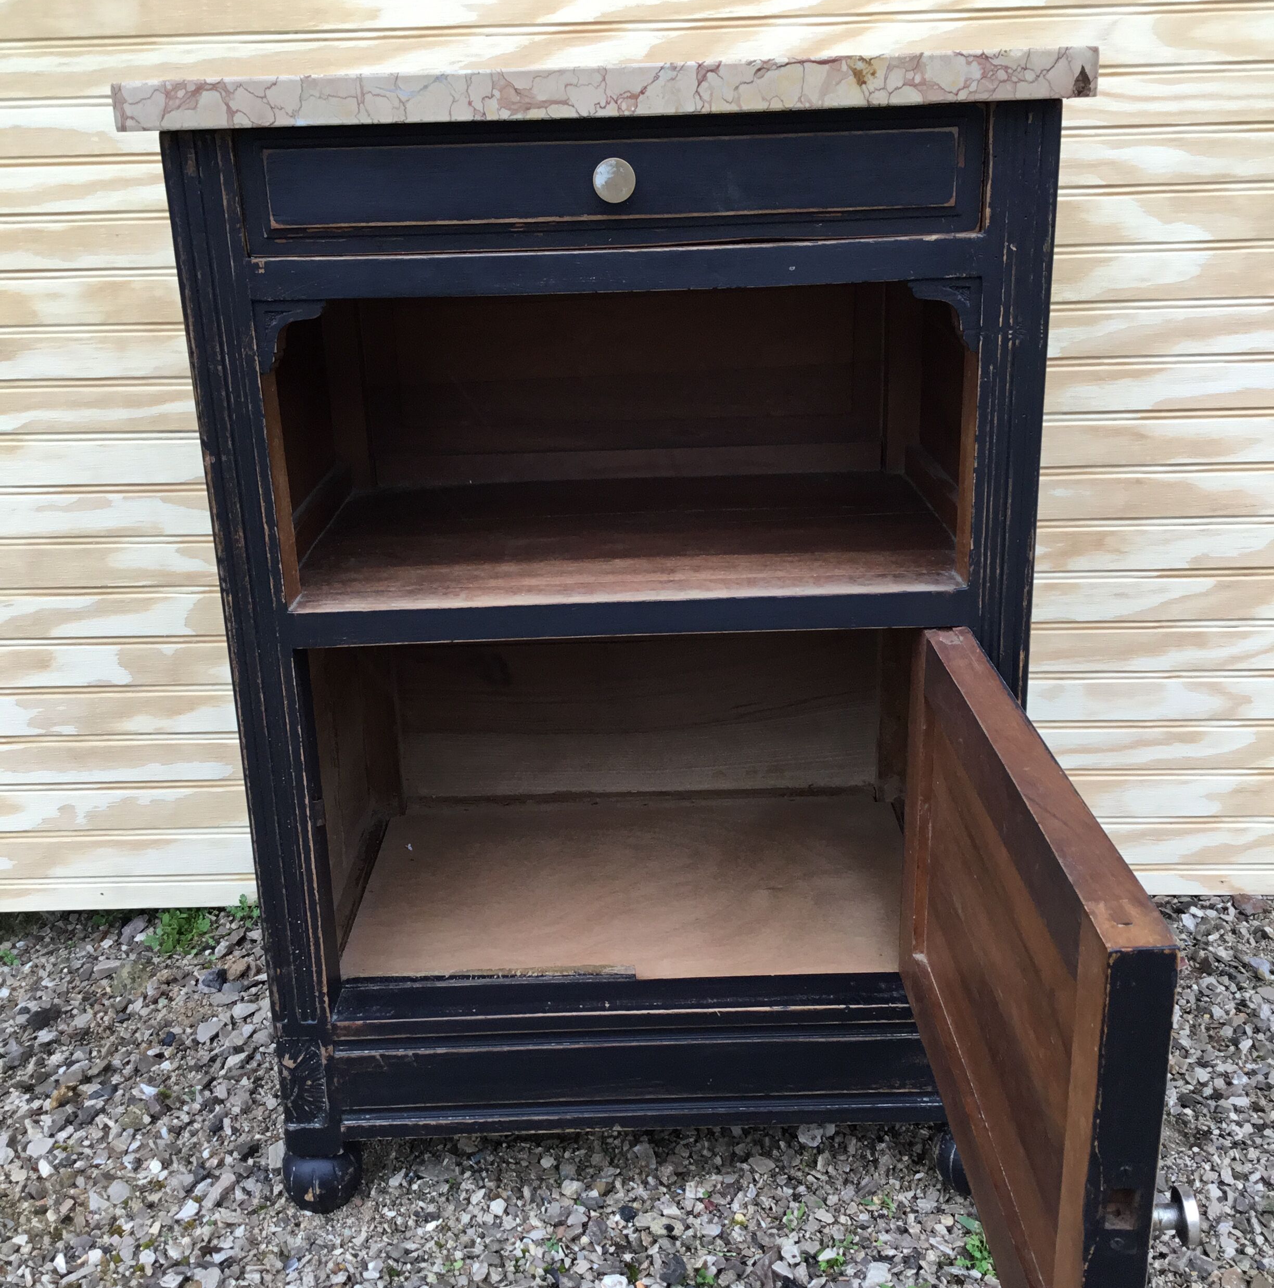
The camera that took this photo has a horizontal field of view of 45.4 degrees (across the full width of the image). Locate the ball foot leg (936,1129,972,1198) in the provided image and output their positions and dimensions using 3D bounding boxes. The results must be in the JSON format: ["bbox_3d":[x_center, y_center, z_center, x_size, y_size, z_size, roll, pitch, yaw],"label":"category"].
[{"bbox_3d":[0.263,0.392,1.180,0.062,0.059,0.062,-2,19,0],"label":"ball foot leg"}]

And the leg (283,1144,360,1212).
[{"bbox_3d":[-0.244,0.409,1.181,0.062,0.059,0.062,-2,19,0],"label":"leg"}]

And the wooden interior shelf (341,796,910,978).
[{"bbox_3d":[0.004,0.213,1.306,0.476,0.024,0.316,-2,19,0],"label":"wooden interior shelf"}]

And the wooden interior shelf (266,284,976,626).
[{"bbox_3d":[-0.009,-0.177,1.146,0.472,0.212,0.356,-2,19,0],"label":"wooden interior shelf"}]

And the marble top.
[{"bbox_3d":[-0.019,-0.387,1.073,0.574,0.027,0.392,-2,19,0],"label":"marble top"}]

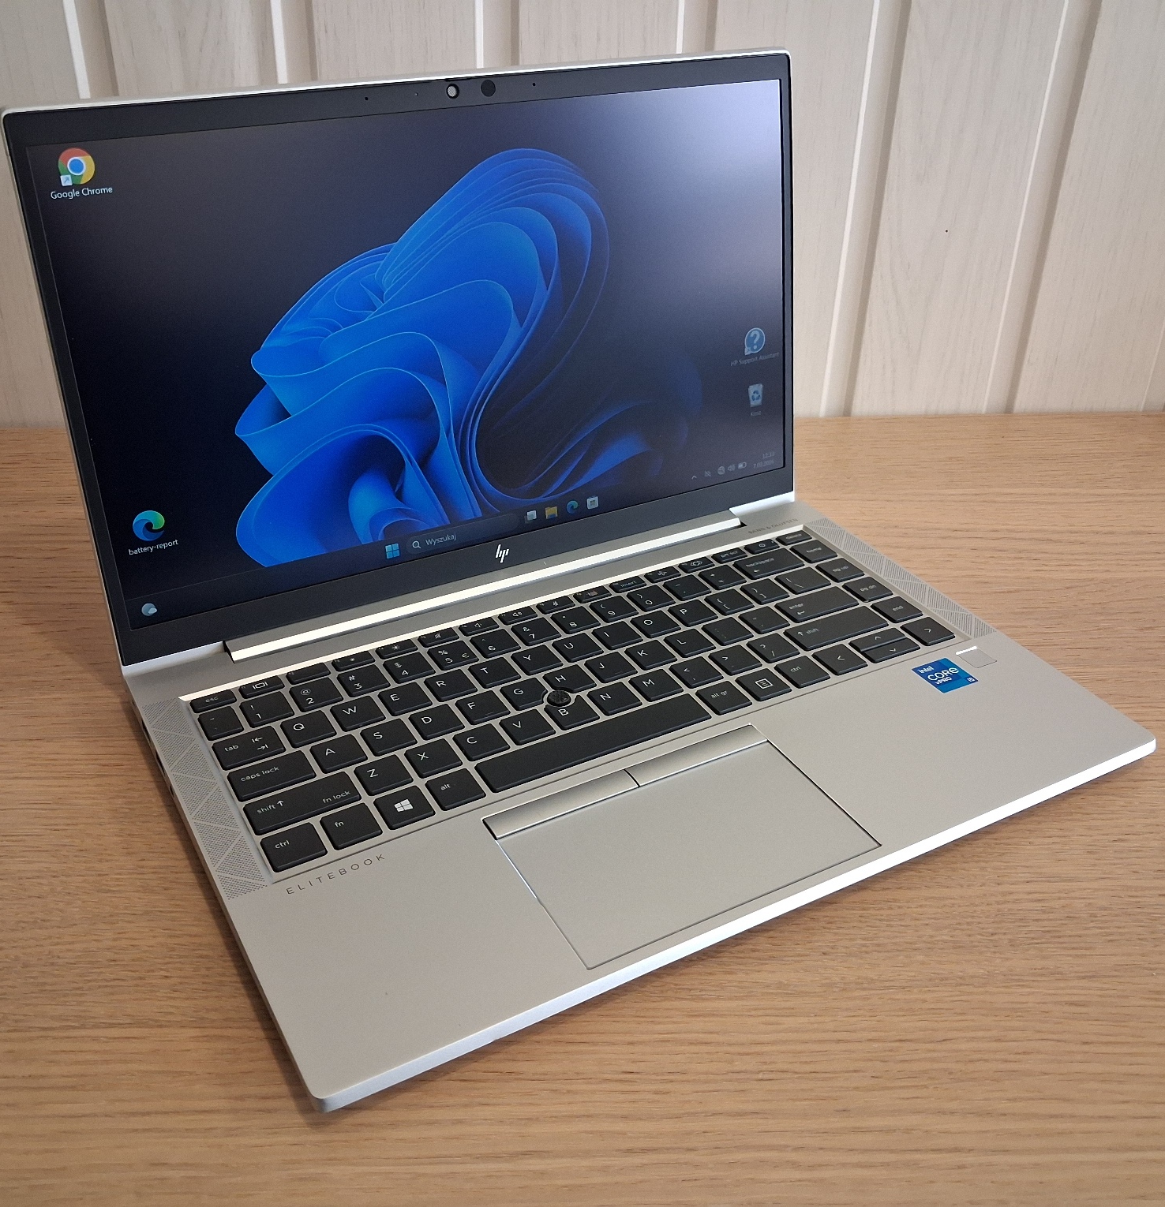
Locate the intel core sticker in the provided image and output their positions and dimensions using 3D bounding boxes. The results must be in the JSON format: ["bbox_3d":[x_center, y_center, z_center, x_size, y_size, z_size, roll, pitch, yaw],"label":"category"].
[{"bbox_3d":[0.143,0.028,0.494,0.018,0.001,0.018,-16,36,-25],"label":"intel core sticker"}]

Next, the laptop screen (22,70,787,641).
[{"bbox_3d":[-0.044,-0.109,0.513,0.311,0.177,0.005,-16,25,-25],"label":"laptop screen"}]

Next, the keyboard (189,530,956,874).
[{"bbox_3d":[0.004,0.026,0.494,0.289,0.006,0.103,-16,36,-25],"label":"keyboard"}]

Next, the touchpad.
[{"bbox_3d":[0.035,0.079,0.411,0.110,0.003,0.062,-16,36,-25],"label":"touchpad"}]

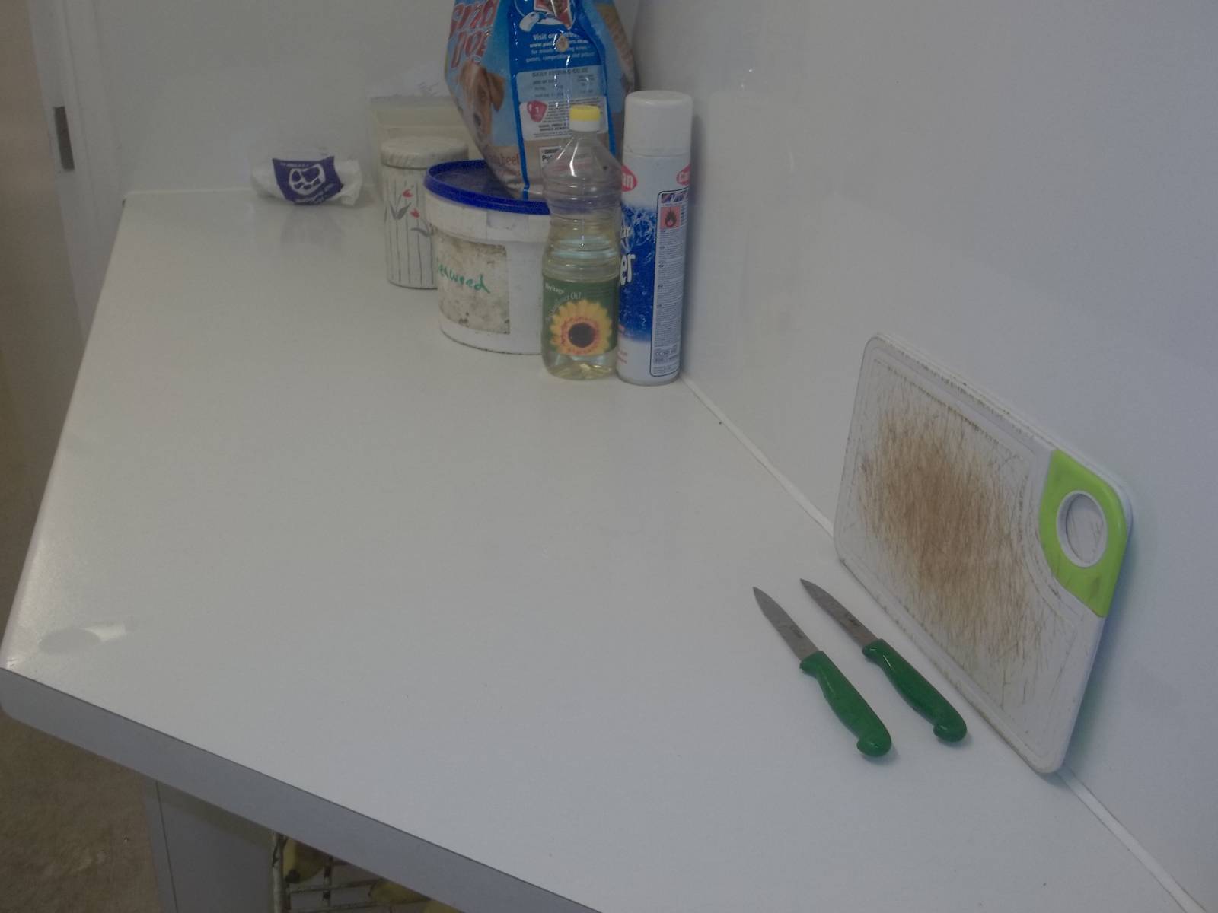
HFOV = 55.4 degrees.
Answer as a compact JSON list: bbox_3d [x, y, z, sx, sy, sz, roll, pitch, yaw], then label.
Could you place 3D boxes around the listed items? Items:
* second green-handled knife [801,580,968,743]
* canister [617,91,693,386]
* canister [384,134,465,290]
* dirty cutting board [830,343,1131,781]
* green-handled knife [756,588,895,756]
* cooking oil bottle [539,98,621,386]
[{"bbox_3d":[0.168,0.123,0.741,0.025,0.017,0.193,-7,26,-18],"label":"second green-handled knife"},{"bbox_3d":[0.044,-0.211,1.148,0.067,0.279,0.067,0,25,-3],"label":"canister"},{"bbox_3d":[-0.232,-0.310,1.478,0.108,0.168,0.108,-2,25,-8],"label":"canister"},{"bbox_3d":[0.218,0.046,0.725,0.010,0.174,0.273,-3,25,-17],"label":"dirty cutting board"},{"bbox_3d":[0.128,0.128,0.728,0.025,0.017,0.193,-6,26,-15],"label":"green-handled knife"},{"bbox_3d":[-0.028,-0.215,1.163,0.078,0.268,0.078,1,25,-2],"label":"cooking oil bottle"}]

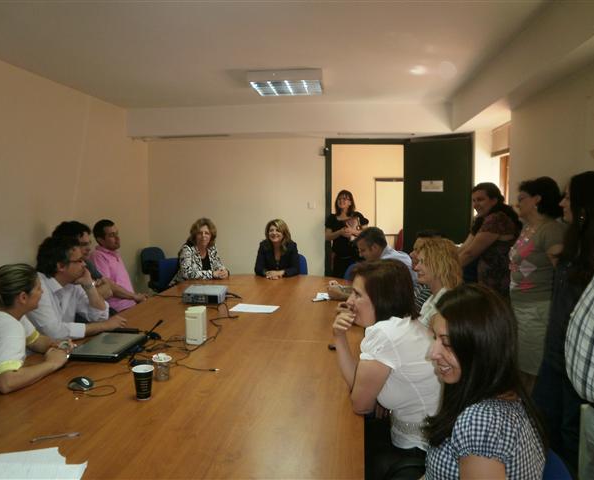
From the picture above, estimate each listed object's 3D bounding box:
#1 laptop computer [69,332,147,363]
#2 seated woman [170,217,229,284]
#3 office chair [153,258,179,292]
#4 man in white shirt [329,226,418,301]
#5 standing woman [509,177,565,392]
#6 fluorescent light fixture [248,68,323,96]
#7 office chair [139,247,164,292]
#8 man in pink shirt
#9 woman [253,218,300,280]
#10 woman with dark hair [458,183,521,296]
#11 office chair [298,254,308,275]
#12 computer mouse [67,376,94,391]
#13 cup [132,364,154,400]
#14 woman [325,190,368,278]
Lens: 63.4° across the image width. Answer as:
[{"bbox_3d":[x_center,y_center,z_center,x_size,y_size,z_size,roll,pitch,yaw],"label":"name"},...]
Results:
[{"bbox_3d":[-0.940,0.533,2.418,0.250,0.040,0.360,0,5,5],"label":"laptop computer"},{"bbox_3d":[-0.908,0.461,4.572,0.520,1.300,0.680,-3,6,-25],"label":"seated woman"},{"bbox_3d":[-1.120,0.634,4.727,0.570,0.910,0.580,-2,6,-21],"label":"office chair"},{"bbox_3d":[0.620,0.533,3.744,0.820,1.280,0.520,0,5,0],"label":"man in white shirt"},{"bbox_3d":[1.438,0.456,2.880,0.310,1.630,0.450,0,5,1],"label":"standing woman"},{"bbox_3d":[-0.074,-1.417,4.356,0.610,0.090,0.610,1,5,7],"label":"fluorescent light fixture"},{"bbox_3d":[-1.380,0.573,5.073,0.600,0.960,0.600,-2,6,-22],"label":"office chair"},{"bbox_3d":[-1.280,0.503,3.741,0.800,1.340,0.520,1,5,14],"label":"man in pink shirt"},{"bbox_3d":[-0.206,0.444,4.801,0.490,1.290,0.680,0,5,3],"label":"woman"},{"bbox_3d":[1.270,0.404,3.401,0.520,1.600,0.480,0,5,-3],"label":"woman with dark hair"},{"bbox_3d":[-0.144,0.616,5.053,0.560,0.900,0.580,1,5,6],"label":"office chair"},{"bbox_3d":[-0.904,0.594,2.010,0.112,0.038,0.064,-3,6,-28],"label":"computer mouse"},{"bbox_3d":[-0.605,0.565,1.895,0.086,0.117,0.086,0,5,0],"label":"cup"},{"bbox_3d":[0.545,0.232,5.393,0.470,1.580,0.350,1,5,6],"label":"woman"}]

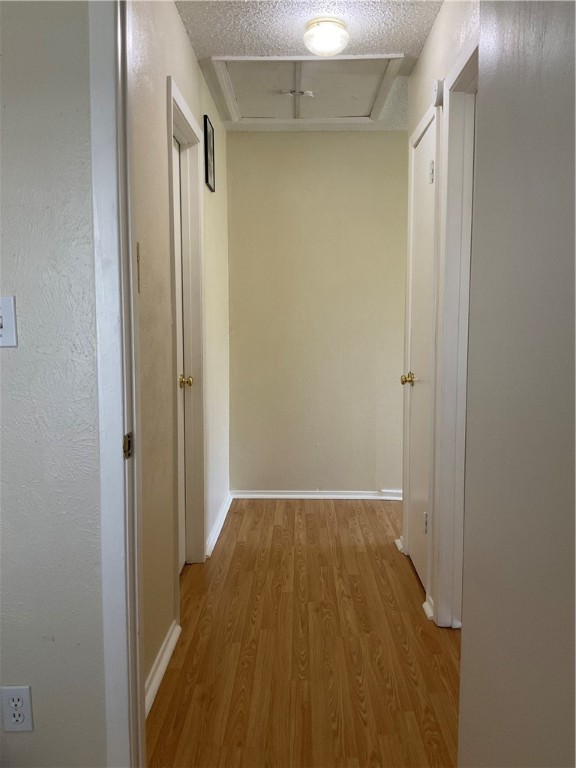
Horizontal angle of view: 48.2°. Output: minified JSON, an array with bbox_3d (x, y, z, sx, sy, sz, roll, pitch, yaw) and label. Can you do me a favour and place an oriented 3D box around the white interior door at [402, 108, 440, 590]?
[{"bbox_3d":[0.627,-0.116,3.000,0.050,2.050,0.510,0,5,1],"label":"white interior door"}]

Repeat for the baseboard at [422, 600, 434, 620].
[{"bbox_3d":[0.589,0.918,2.668,0.033,0.064,0.120,0,5,1],"label":"baseboard"}]

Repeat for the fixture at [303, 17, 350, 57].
[{"bbox_3d":[0.161,-1.442,2.726,0.197,0.132,0.197,0,5,1],"label":"fixture"}]

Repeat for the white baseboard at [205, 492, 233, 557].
[{"bbox_3d":[-0.399,0.805,3.868,0.033,0.064,1.100,0,5,1],"label":"white baseboard"}]

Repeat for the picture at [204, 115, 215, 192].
[{"bbox_3d":[-0.413,-1.211,3.415,0.021,0.337,0.270,0,5,1],"label":"picture"}]

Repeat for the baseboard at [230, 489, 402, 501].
[{"bbox_3d":[0.195,0.754,4.393,1.200,0.062,0.033,0,5,1],"label":"baseboard"}]

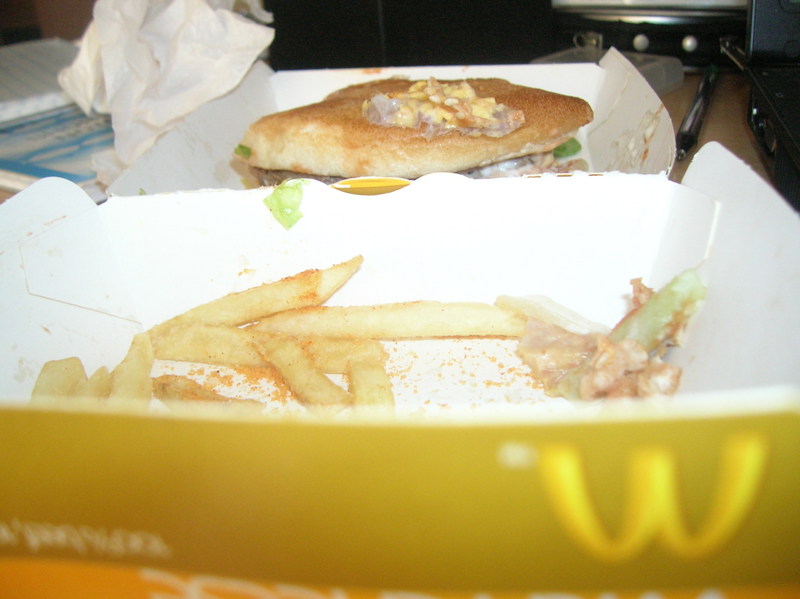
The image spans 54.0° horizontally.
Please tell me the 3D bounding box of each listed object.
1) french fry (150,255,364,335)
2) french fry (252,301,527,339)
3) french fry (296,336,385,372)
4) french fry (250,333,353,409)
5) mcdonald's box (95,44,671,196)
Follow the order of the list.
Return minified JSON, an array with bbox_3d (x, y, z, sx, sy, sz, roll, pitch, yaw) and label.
[{"bbox_3d":[-0.033,0.000,0.176,0.050,0.007,0.006,-14,15,8],"label":"french fry"},{"bbox_3d":[-0.003,0.005,0.172,0.062,0.007,0.007,-1,17,9],"label":"french fry"},{"bbox_3d":[-0.013,0.011,0.154,0.021,0.006,0.006,-1,17,8],"label":"french fry"},{"bbox_3d":[-0.018,0.012,0.142,0.006,0.006,0.024,-14,32,-33],"label":"french fry"},{"bbox_3d":[0.005,-0.042,0.248,0.132,0.046,0.143,0,26,9],"label":"mcdonald's box"}]

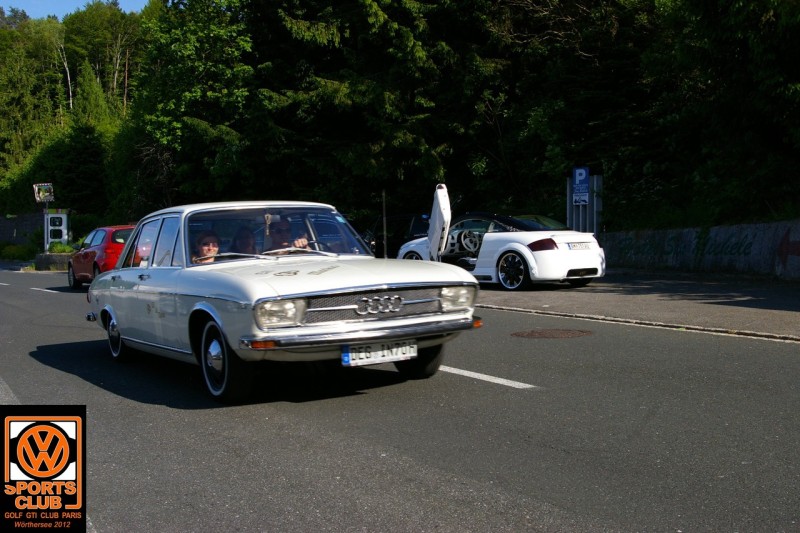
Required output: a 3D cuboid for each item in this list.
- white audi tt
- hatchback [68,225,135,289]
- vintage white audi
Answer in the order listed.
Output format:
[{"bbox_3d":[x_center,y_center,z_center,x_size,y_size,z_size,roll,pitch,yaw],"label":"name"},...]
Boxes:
[{"bbox_3d":[1.627,-0.321,16.446,1.790,1.330,4.040,-3,2,-40],"label":"white audi tt"},{"bbox_3d":[-6.270,-0.238,20.933,1.730,1.440,4.200,-3,2,-31],"label":"hatchback"},{"bbox_3d":[-1.278,0.137,7.714,1.730,1.410,4.600,-3,2,-30],"label":"vintage white audi"}]

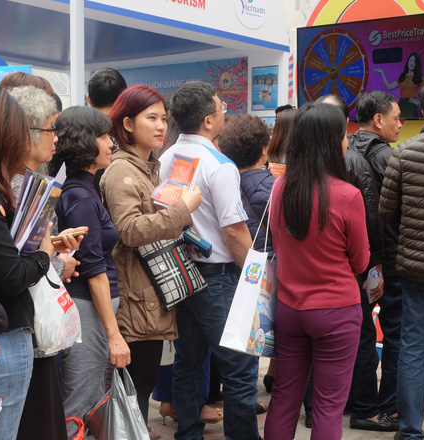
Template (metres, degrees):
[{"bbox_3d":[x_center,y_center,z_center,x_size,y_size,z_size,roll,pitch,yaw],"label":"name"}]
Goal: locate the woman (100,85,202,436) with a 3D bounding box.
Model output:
[{"bbox_3d":[-0.261,0.190,3.900,0.420,1.560,0.500,2,4,28],"label":"woman"}]

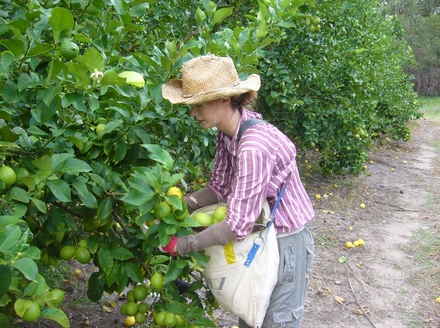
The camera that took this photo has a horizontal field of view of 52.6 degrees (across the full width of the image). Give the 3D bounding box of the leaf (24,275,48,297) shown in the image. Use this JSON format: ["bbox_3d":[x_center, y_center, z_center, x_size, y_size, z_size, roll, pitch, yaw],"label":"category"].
[{"bbox_3d":[-0.569,0.380,1.380,0.072,0.066,0.035,-4,11,-23],"label":"leaf"}]

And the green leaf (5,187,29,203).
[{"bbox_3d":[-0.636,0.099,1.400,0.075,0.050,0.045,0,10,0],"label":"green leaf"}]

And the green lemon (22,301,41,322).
[{"bbox_3d":[-0.619,0.484,1.460,0.057,0.067,0.057,0,10,0],"label":"green lemon"}]

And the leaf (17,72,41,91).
[{"bbox_3d":[-0.624,-0.269,1.450,0.075,0.063,0.040,-4,11,-23],"label":"leaf"}]

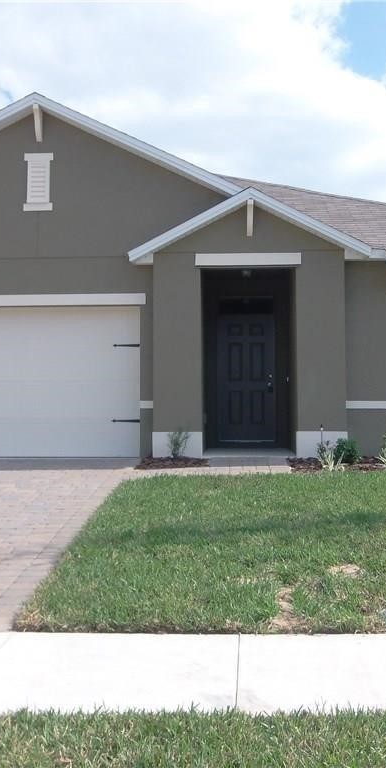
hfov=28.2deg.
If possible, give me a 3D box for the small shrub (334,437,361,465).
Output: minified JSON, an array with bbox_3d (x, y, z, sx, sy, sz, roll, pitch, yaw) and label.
[{"bbox_3d":[2.049,0.870,10.200,0.371,0.347,0.370,0,-2,3],"label":"small shrub"}]

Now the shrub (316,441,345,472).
[{"bbox_3d":[1.779,0.925,9.950,0.388,0.388,0.380,0,-2,3],"label":"shrub"}]

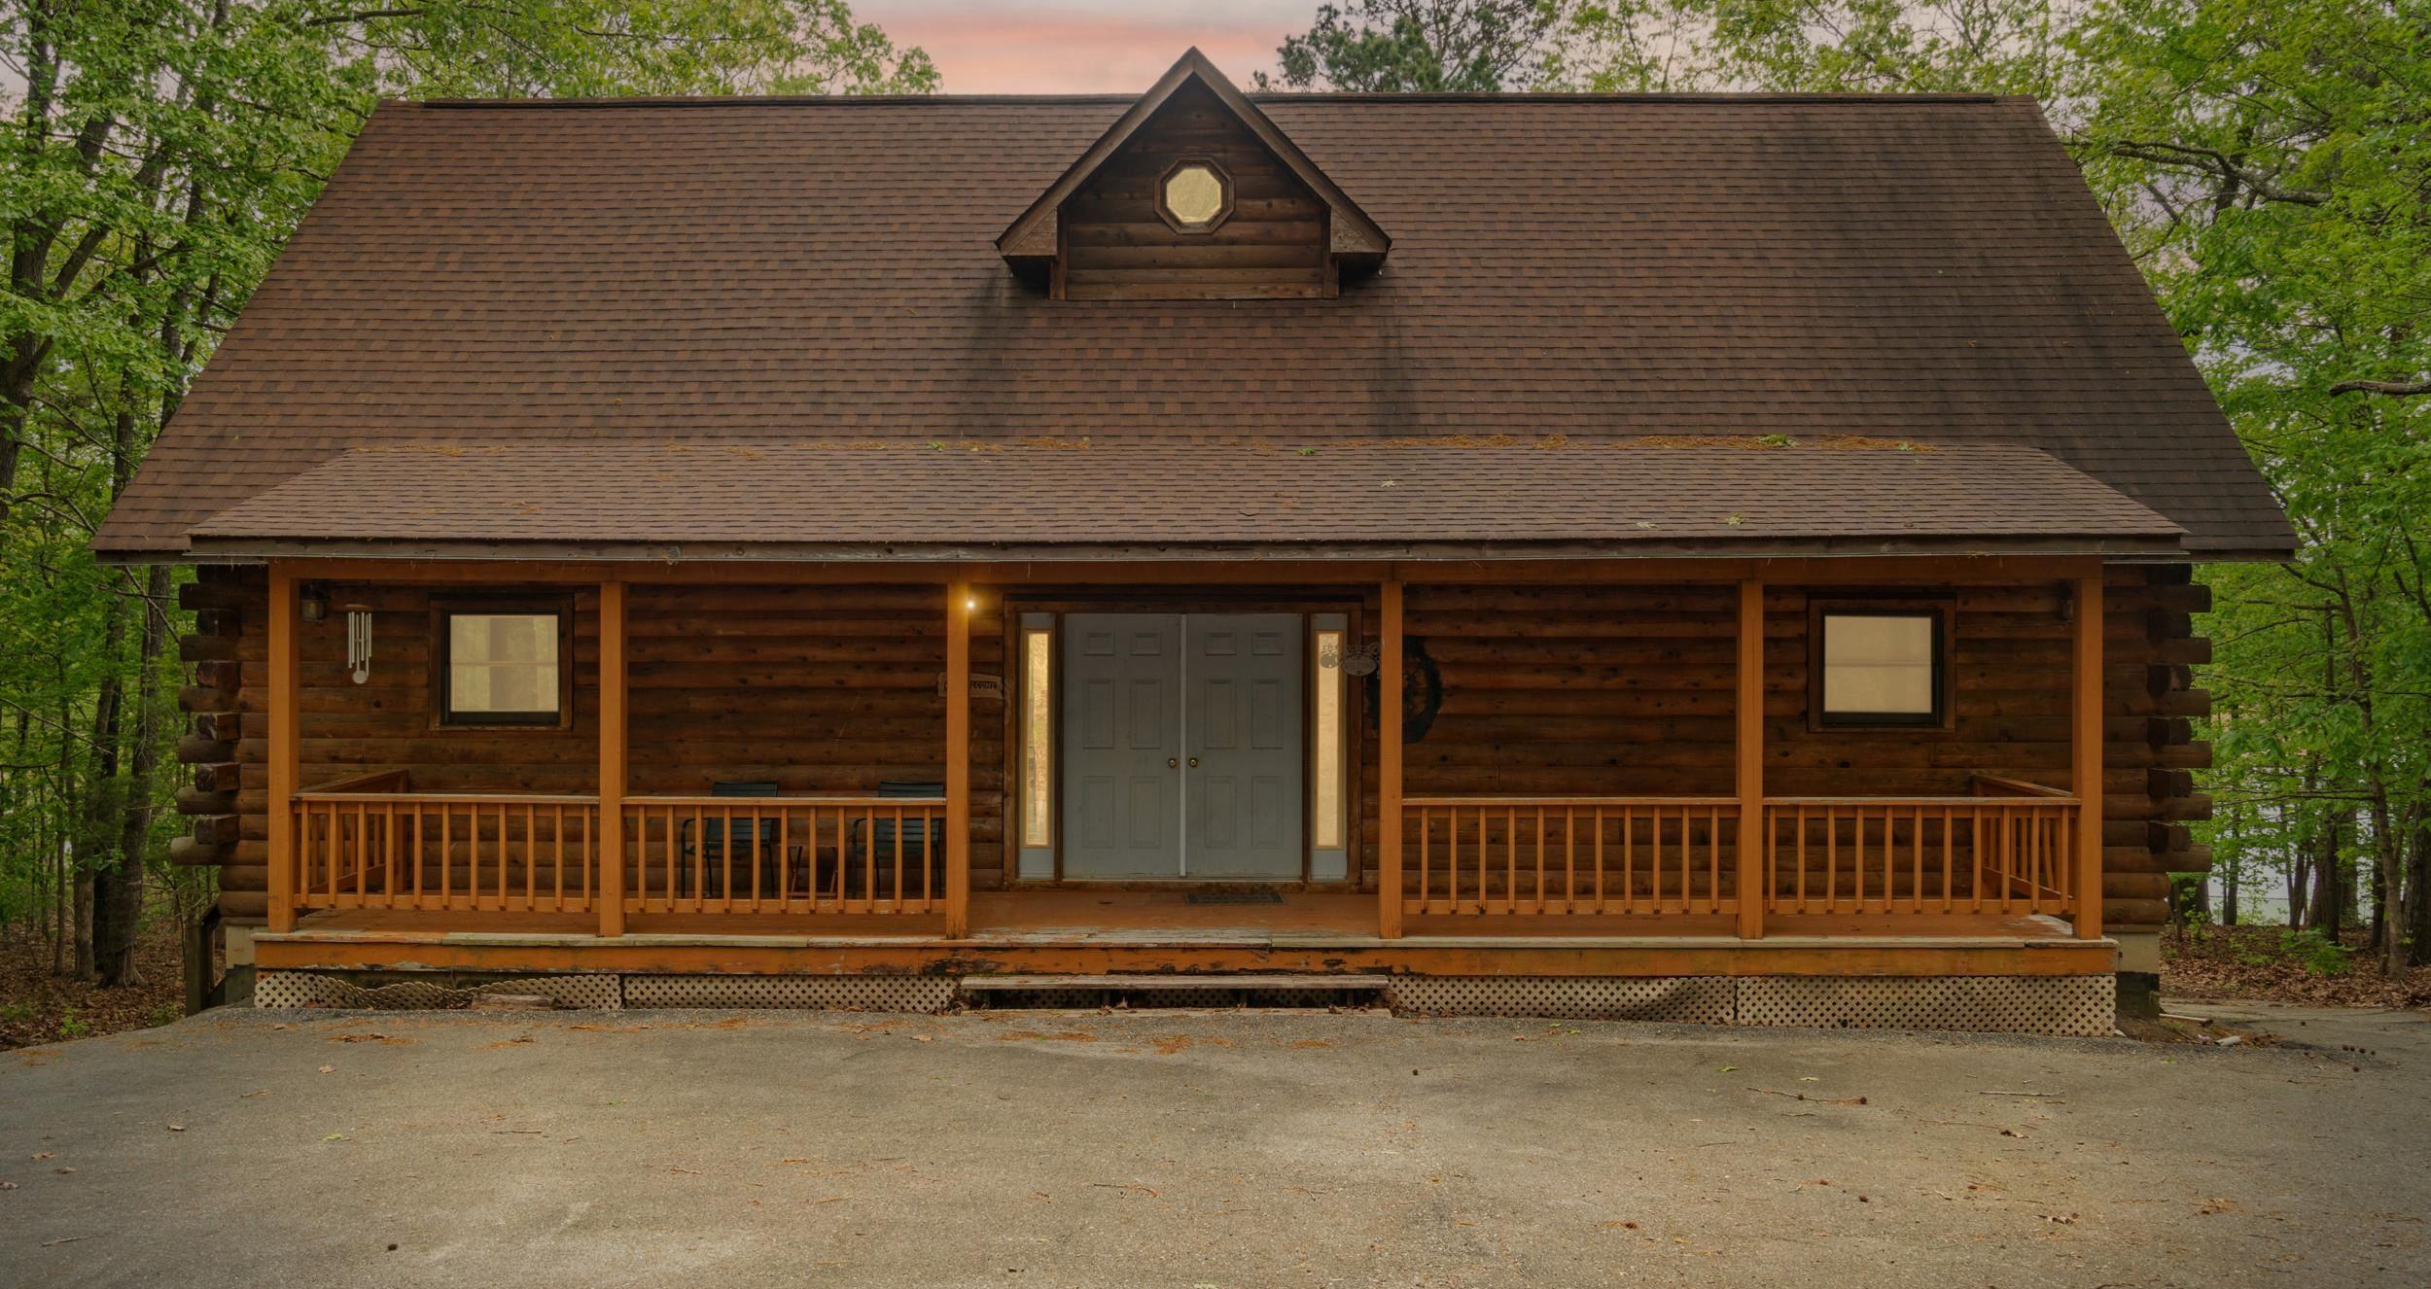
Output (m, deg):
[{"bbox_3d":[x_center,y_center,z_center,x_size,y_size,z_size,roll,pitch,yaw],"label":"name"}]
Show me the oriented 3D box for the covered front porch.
[{"bbox_3d":[-0.230,0.800,12.800,12.150,2.780,2.050,0,0,0],"label":"covered front porch"}]

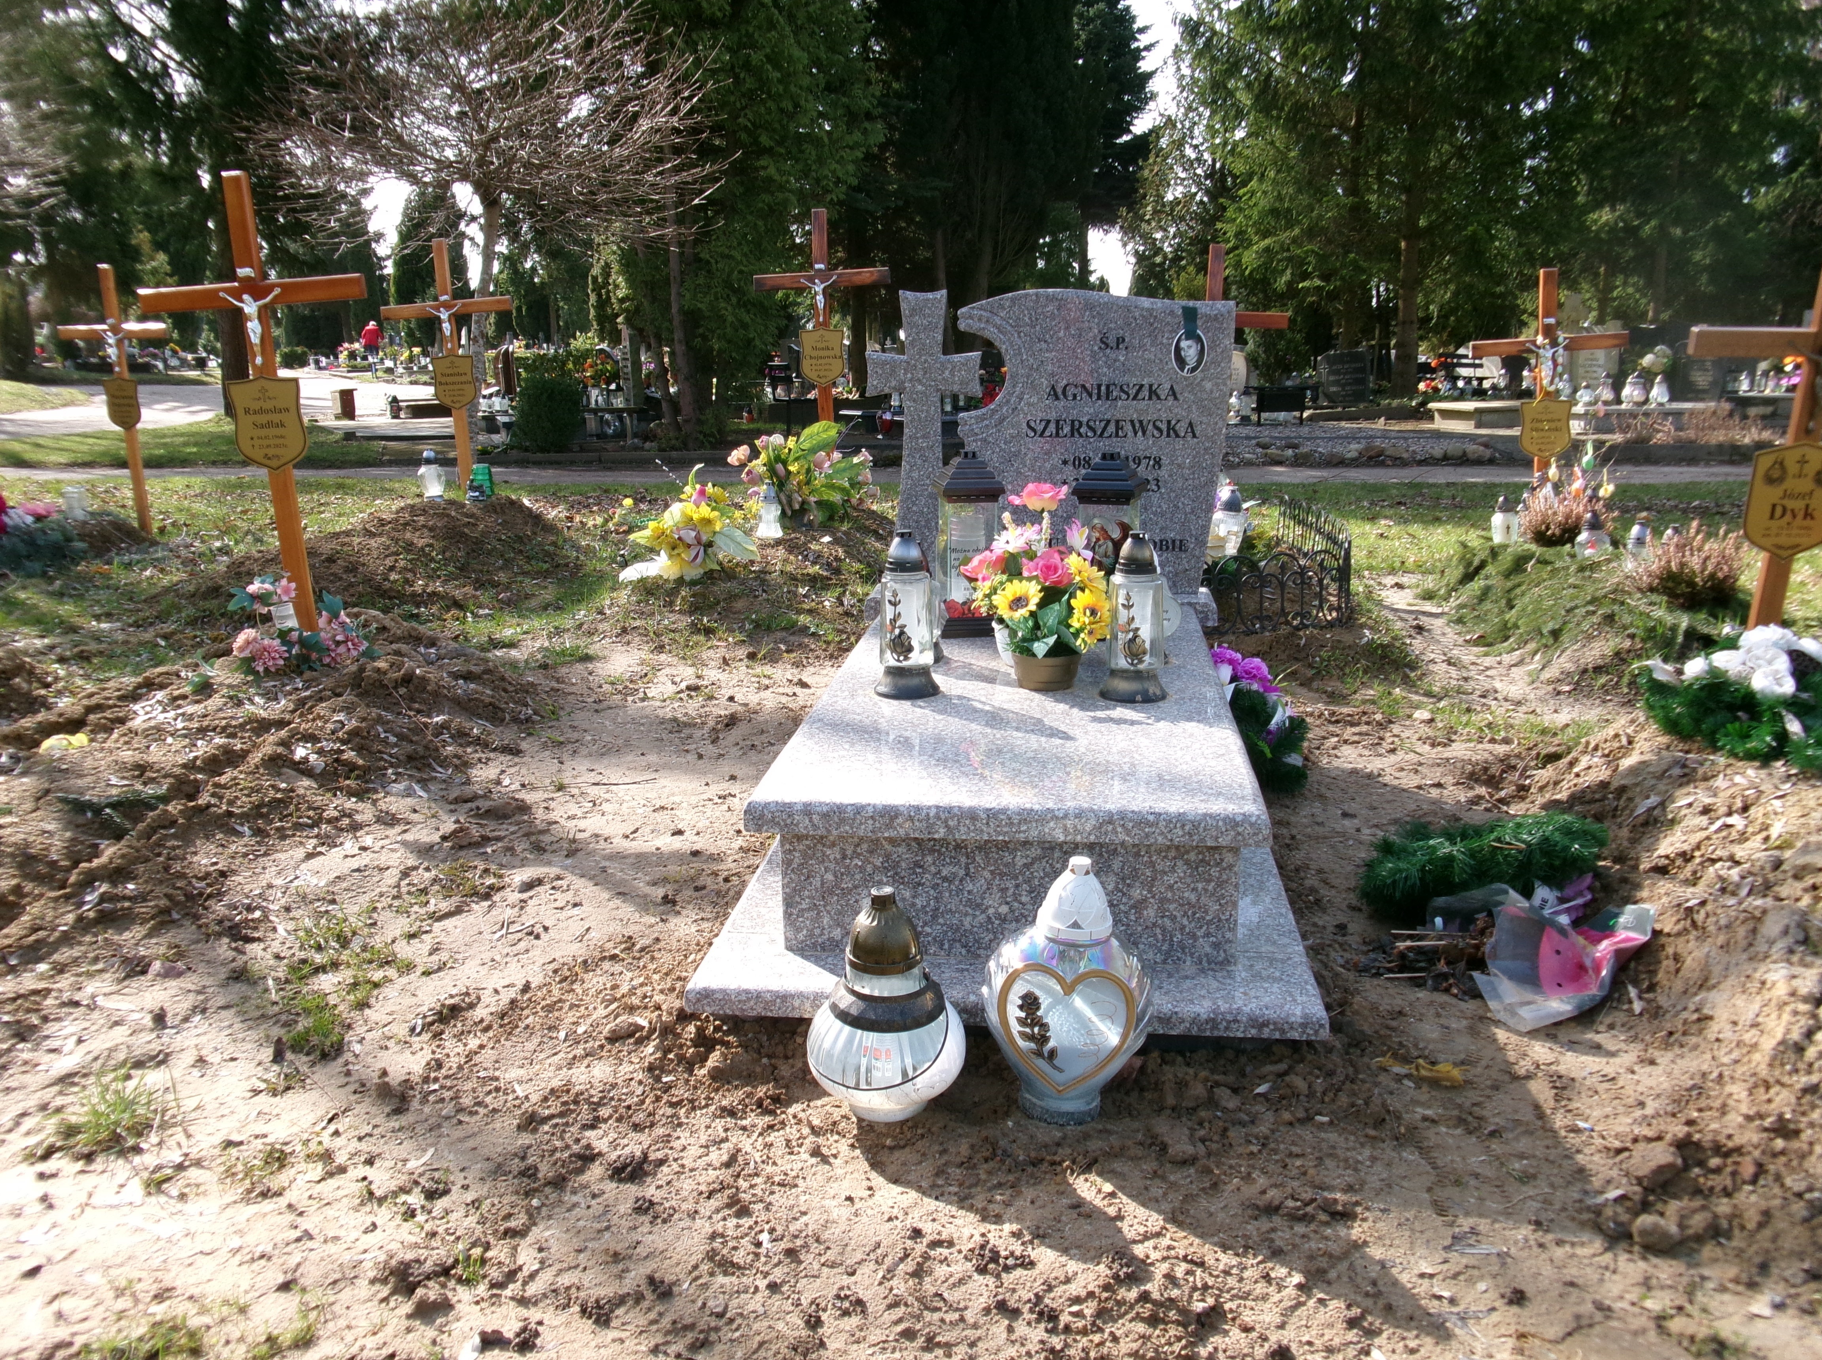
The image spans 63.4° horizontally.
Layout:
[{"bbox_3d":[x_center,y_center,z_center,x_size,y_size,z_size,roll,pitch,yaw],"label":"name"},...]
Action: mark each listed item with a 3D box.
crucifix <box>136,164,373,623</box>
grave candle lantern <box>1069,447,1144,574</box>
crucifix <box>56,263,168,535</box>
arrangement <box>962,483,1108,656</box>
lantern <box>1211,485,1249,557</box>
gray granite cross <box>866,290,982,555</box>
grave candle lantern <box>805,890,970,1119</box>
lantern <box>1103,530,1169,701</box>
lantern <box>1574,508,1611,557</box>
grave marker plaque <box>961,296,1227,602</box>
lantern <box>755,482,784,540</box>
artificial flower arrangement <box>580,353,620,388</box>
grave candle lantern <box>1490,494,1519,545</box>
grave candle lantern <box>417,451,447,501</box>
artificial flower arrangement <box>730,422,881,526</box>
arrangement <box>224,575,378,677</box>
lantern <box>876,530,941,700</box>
[{"bbox_3d":[-1.851,-0.773,4.277,0.692,1.332,0.080,-2,13,8],"label":"crucifix"},{"bbox_3d":[0.452,-0.309,3.386,0.139,0.425,0.139,4,14,17],"label":"grave candle lantern"},{"bbox_3d":[-3.932,-1.391,7.396,0.655,1.339,0.080,1,14,15],"label":"crucifix"},{"bbox_3d":[0.253,-0.205,2.958,0.295,0.363,0.240,1,14,7],"label":"arrangement"},{"bbox_3d":[1.243,-0.604,5.716,0.160,0.299,0.160,2,14,12],"label":"lantern"},{"bbox_3d":[0.040,-0.643,4.004,0.310,0.799,0.080,1,13,7],"label":"gray granite cross"},{"bbox_3d":[-0.035,0.427,1.948,0.211,0.318,0.211,-1,13,0],"label":"grave candle lantern"},{"bbox_3d":[0.438,-0.123,2.854,0.131,0.314,0.131,2,14,12],"label":"lantern"},{"bbox_3d":[2.590,-0.546,5.578,0.137,0.195,0.137,6,15,24],"label":"lantern"},{"bbox_3d":[0.468,-0.607,3.809,0.689,0.773,0.080,1,14,7],"label":"grave marker plaque"},{"bbox_3d":[-0.632,-0.755,6.563,0.127,0.231,0.121,1,13,7],"label":"lantern"},{"bbox_3d":[-3.334,-3.304,15.800,0.427,0.397,0.340,1,13,7],"label":"artificial flower arrangement"},{"bbox_3d":[2.633,-0.716,6.517,0.120,0.205,0.114,1,13,7],"label":"grave candle lantern"},{"bbox_3d":[-2.336,-0.995,7.155,0.135,0.234,0.129,1,13,7],"label":"grave candle lantern"},{"bbox_3d":[-0.469,-0.886,6.350,0.600,0.400,0.420,-2,13,-4],"label":"artificial flower arrangement"},{"bbox_3d":[-1.688,-0.148,4.080,0.370,0.230,0.260,-6,14,-22],"label":"arrangement"},{"bbox_3d":[-0.008,-0.131,2.901,0.129,0.319,0.129,-1,14,0],"label":"lantern"}]

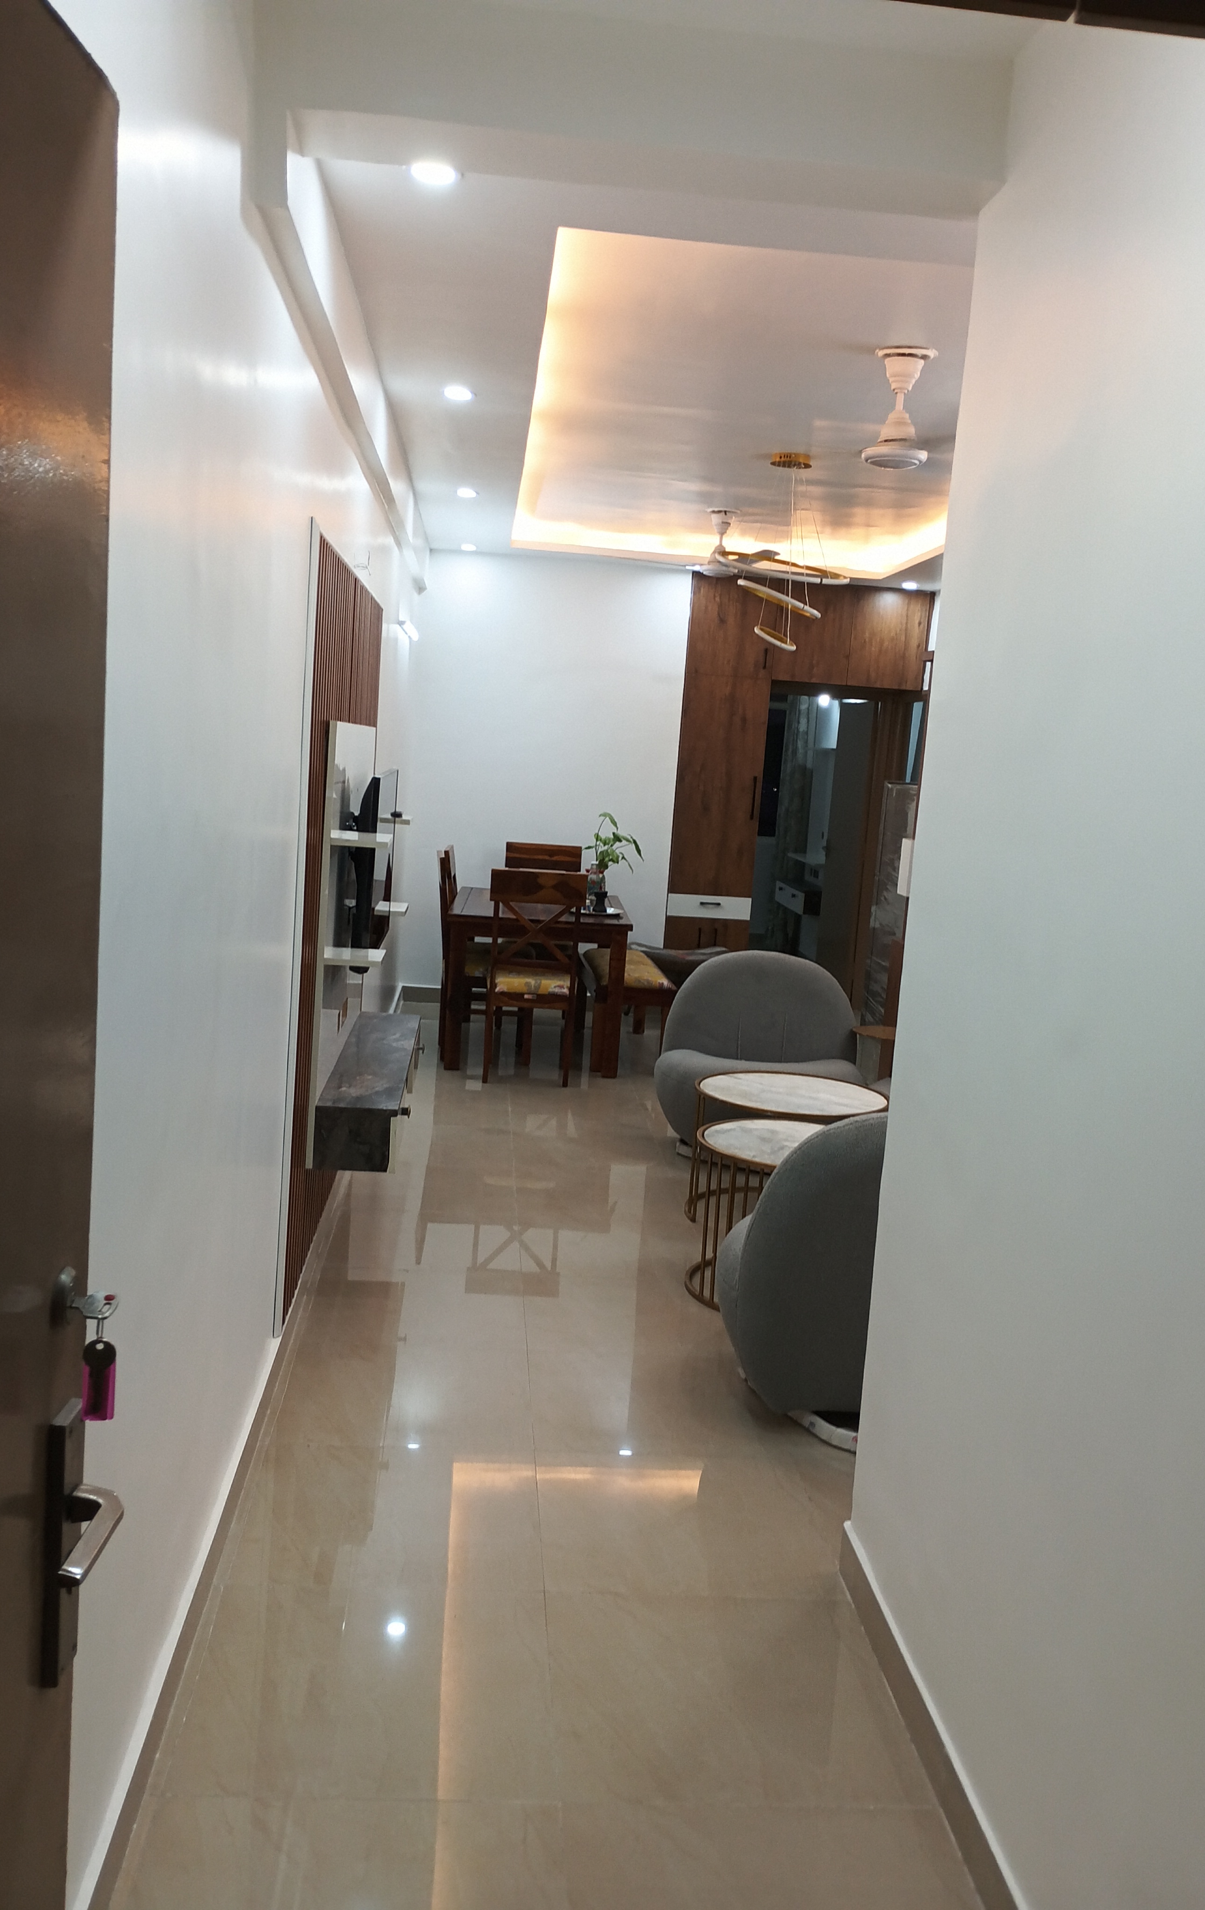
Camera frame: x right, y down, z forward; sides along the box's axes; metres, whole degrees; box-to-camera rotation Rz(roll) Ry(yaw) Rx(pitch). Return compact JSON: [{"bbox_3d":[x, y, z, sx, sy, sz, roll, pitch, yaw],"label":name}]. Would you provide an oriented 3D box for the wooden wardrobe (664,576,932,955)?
[{"bbox_3d":[1.123,-0.933,9.564,1.446,2.629,0.548,3,8,-5],"label":"wooden wardrobe"}]

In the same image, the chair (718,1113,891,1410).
[{"bbox_3d":[0.748,0.716,3.907,0.906,0.785,0.876,3,7,-5],"label":"chair"}]

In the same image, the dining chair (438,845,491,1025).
[{"bbox_3d":[-0.600,0.005,7.877,0.503,1.006,0.463,3,7,-5],"label":"dining chair"}]

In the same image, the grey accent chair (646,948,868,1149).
[{"bbox_3d":[0.670,0.407,6.294,0.906,0.785,0.876,3,7,-5],"label":"grey accent chair"}]

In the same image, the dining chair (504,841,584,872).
[{"bbox_3d":[-0.363,-0.118,8.977,0.453,1.006,0.503,3,7,-5],"label":"dining chair"}]

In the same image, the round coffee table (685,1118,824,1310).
[{"bbox_3d":[0.557,0.780,4.594,0.581,0.458,0.581,4,7,-1],"label":"round coffee table"}]

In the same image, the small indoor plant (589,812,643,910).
[{"bbox_3d":[0.052,-0.497,8.185,0.292,0.503,0.272,3,7,-5],"label":"small indoor plant"}]

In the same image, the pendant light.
[{"bbox_3d":[0.731,-1.595,6.156,0.533,0.755,0.503,3,7,-5],"label":"pendant light"}]

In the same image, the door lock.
[{"bbox_3d":[-0.427,0.492,1.240,0.056,0.224,0.131,4,7,0],"label":"door lock"}]

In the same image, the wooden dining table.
[{"bbox_3d":[-0.352,0.111,8.174,0.896,0.757,1.490,4,7,-3],"label":"wooden dining table"}]

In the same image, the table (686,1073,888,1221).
[{"bbox_3d":[0.629,0.695,5.321,0.659,0.455,0.659,3,7,-5],"label":"table"}]

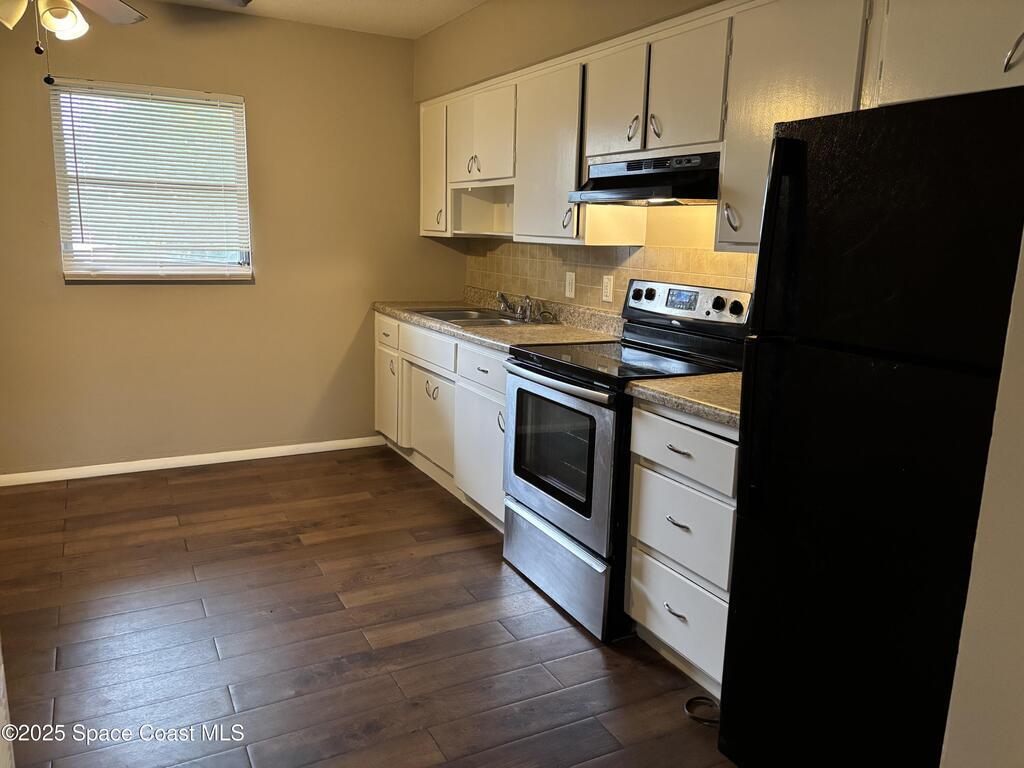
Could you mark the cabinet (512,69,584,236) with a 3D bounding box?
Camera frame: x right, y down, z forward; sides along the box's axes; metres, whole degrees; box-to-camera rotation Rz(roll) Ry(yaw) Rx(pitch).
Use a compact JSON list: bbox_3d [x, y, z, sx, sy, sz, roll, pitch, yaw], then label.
[{"bbox_3d":[0.292,-1.007,3.438,0.330,0.745,0.605,-4,13,-28],"label":"cabinet"}]

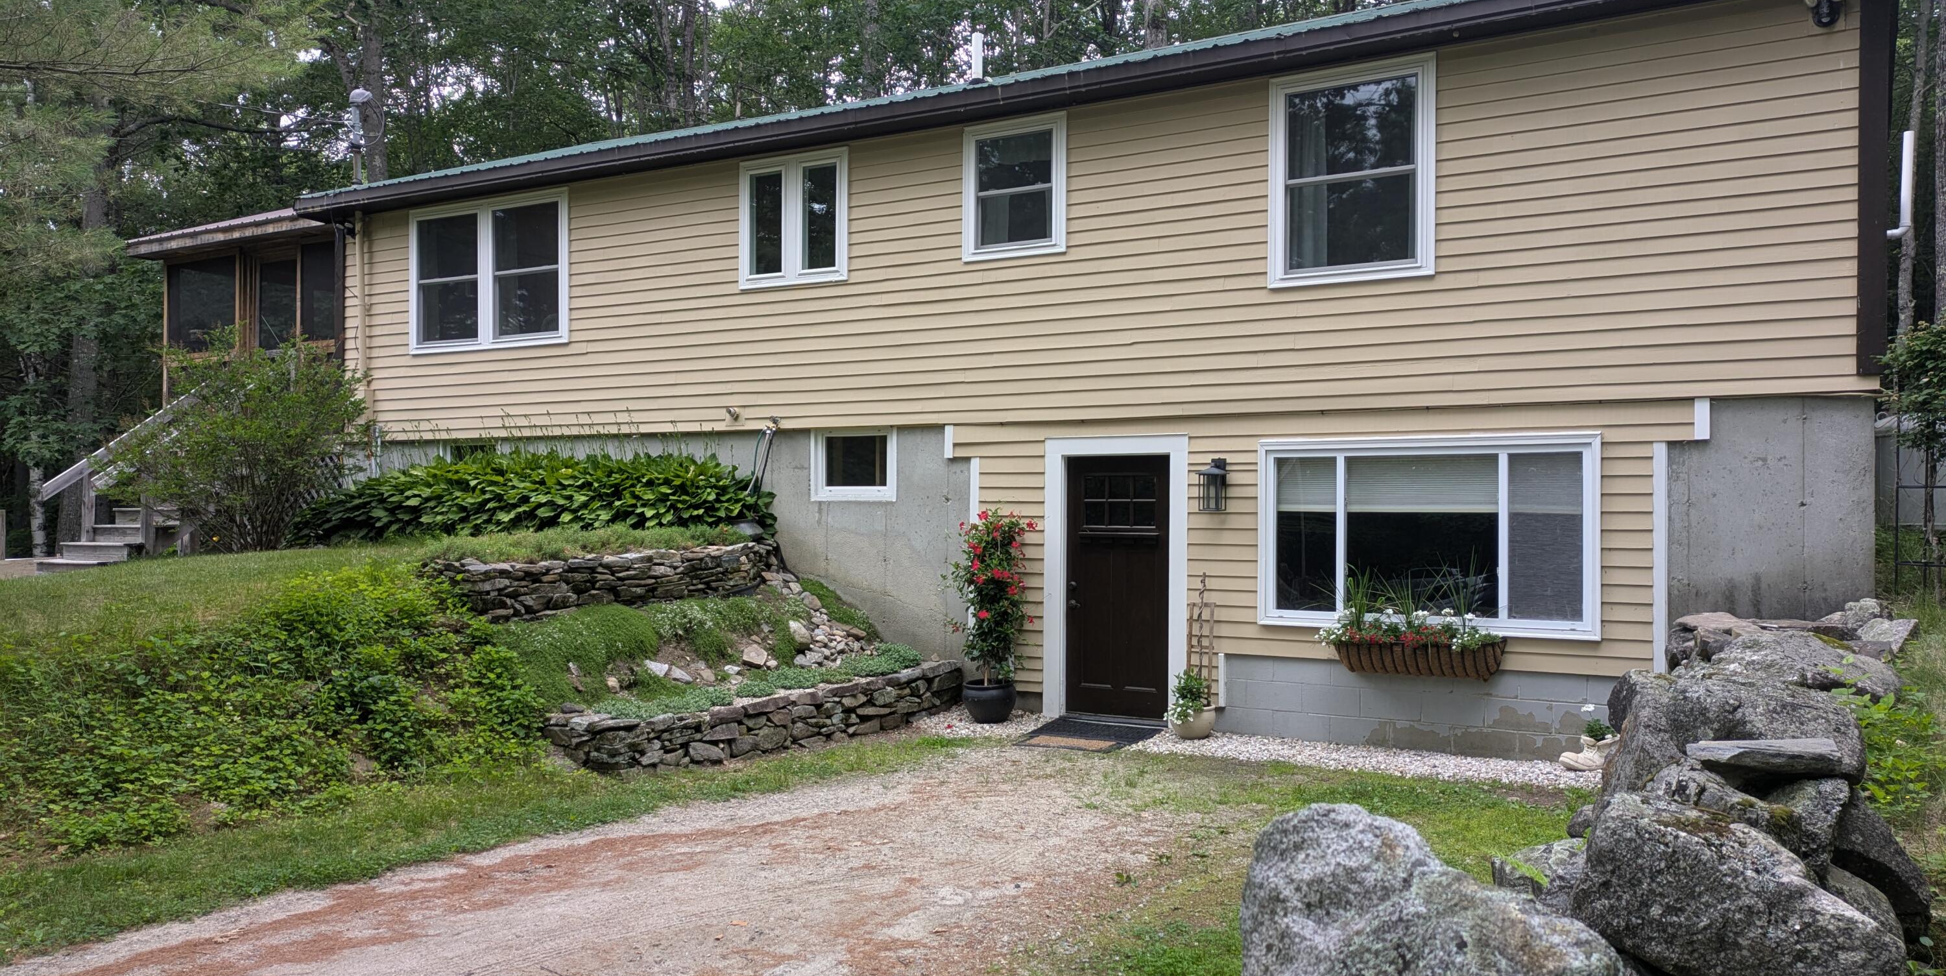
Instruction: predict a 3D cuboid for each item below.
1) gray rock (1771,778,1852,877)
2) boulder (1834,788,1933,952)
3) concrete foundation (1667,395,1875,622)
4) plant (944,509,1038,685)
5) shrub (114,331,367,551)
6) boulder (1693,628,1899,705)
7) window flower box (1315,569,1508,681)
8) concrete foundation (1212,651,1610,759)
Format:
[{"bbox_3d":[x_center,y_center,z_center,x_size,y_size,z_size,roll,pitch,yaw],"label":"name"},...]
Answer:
[{"bbox_3d":[2.462,1.014,4.150,0.290,0.320,0.380,0,-1,31],"label":"gray rock"},{"bbox_3d":[2.709,1.140,4.200,0.350,0.450,0.420,0,-1,33],"label":"boulder"},{"bbox_3d":[4.822,0.197,8.523,1.071,1.477,0.220,0,-1,31],"label":"concrete foundation"},{"bbox_3d":[0.134,0.835,10.800,0.660,1.320,0.580,0,-1,31],"label":"plant"},{"bbox_3d":[-7.462,-0.464,14.300,2.300,2.200,2.200,1,-1,-28],"label":"shrub"},{"bbox_3d":[4.349,0.960,7.400,0.950,0.420,0.700,0,-1,31],"label":"boulder"},{"bbox_3d":[2.902,0.890,9.347,1.220,0.740,0.380,0,-1,31],"label":"window flower box"},{"bbox_3d":[3.036,1.502,9.551,2.766,0.604,0.200,0,-1,31],"label":"concrete foundation"}]

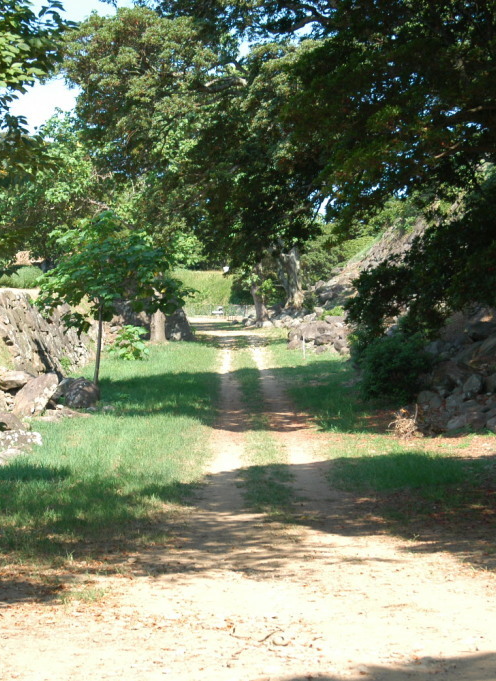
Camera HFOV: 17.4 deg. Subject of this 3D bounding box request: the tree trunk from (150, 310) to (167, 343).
[{"bbox_3d":[-3.094,-0.536,56.000,0.540,1.200,0.540,0,0,0],"label":"tree trunk"}]

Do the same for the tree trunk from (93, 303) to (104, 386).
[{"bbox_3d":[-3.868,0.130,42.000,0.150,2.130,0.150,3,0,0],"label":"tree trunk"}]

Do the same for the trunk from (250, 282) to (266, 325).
[{"bbox_3d":[0.414,-1.530,67.000,0.500,1.900,0.500,-5,0,0],"label":"trunk"}]

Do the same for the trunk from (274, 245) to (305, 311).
[{"bbox_3d":[1.841,-2.761,71.000,1.050,2.900,0.950,-2,0,0],"label":"trunk"}]

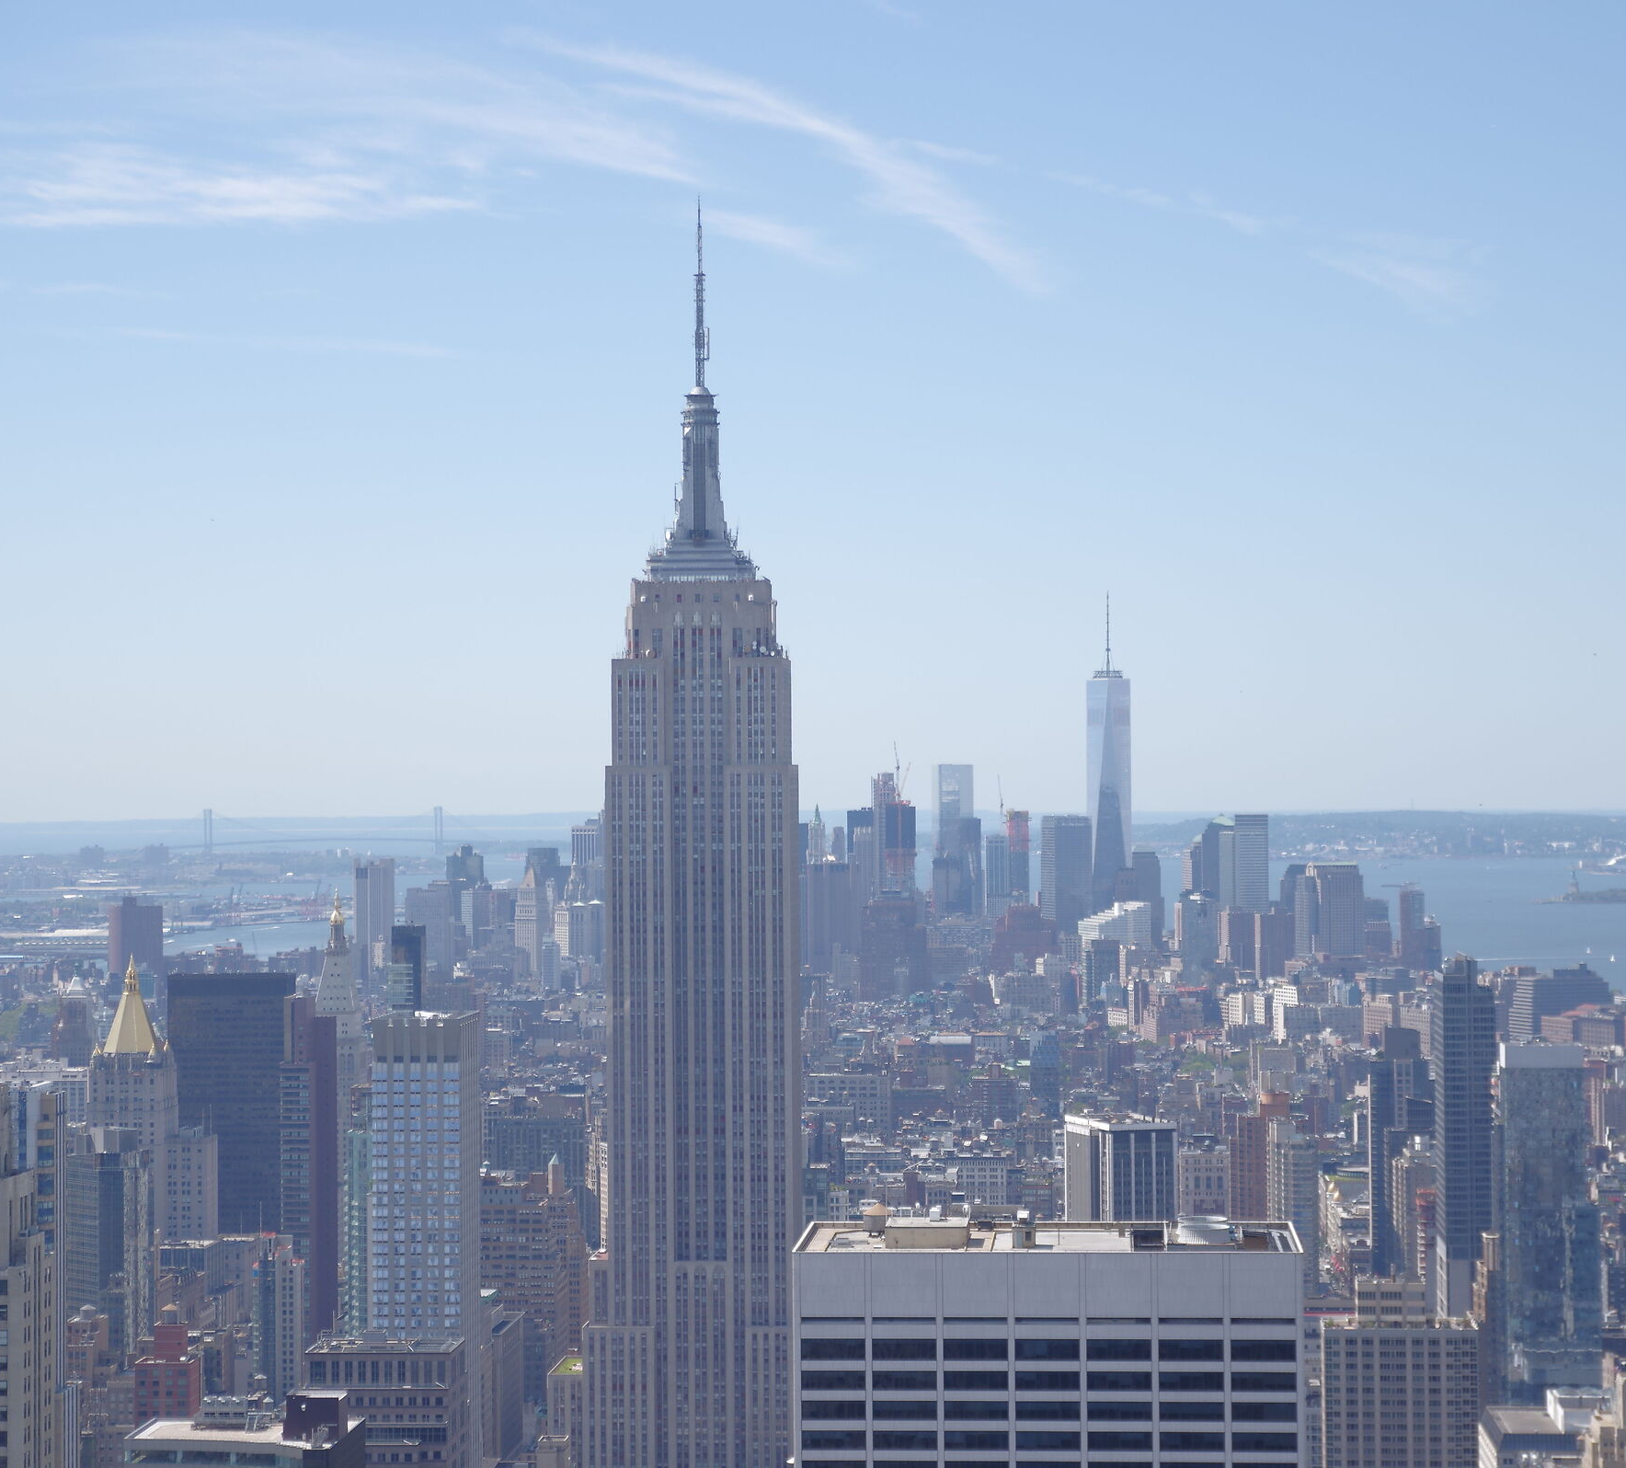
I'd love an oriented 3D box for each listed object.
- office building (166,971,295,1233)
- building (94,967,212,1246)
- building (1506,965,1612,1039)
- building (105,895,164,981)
[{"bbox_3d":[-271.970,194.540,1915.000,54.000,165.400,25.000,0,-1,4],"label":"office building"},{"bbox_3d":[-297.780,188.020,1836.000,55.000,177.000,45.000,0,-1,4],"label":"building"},{"bbox_3d":[749.010,274.700,4110.000,82.000,79.000,62.000,0,-1,-17],"label":"building"},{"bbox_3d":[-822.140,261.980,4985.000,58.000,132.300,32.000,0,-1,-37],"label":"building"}]

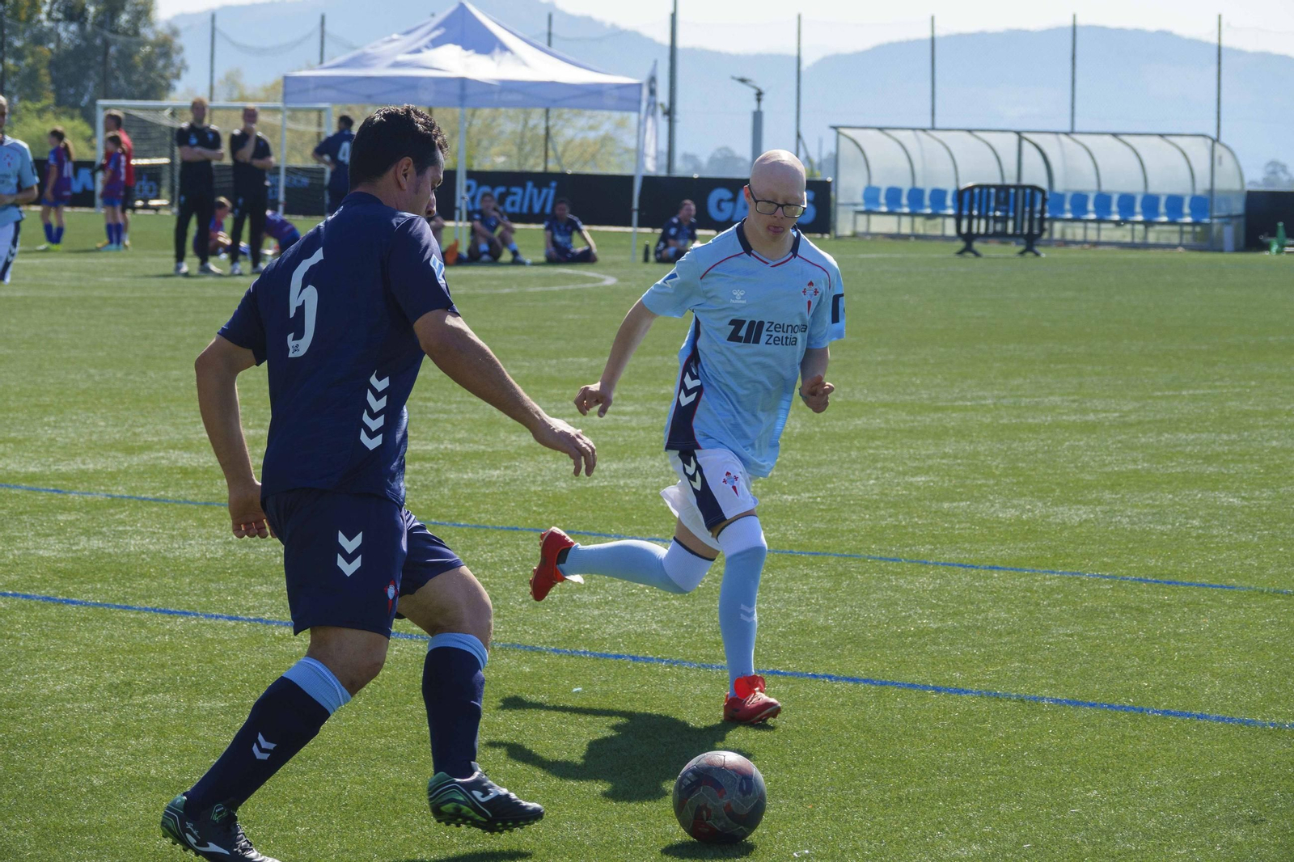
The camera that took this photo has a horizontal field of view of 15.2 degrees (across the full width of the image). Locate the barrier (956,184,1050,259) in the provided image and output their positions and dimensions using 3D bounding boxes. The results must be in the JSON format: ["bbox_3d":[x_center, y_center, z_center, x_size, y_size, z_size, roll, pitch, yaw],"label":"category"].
[{"bbox_3d":[5.179,-3.083,71.000,1.950,1.040,0.500,-2,5,-43],"label":"barrier"}]

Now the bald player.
[{"bbox_3d":[0.133,0.017,13.700,0.700,1.610,0.800,-1,4,-33],"label":"bald player"}]

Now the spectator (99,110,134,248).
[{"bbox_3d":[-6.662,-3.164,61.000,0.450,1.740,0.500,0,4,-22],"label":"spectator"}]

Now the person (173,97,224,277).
[{"bbox_3d":[-4.529,-2.465,49.000,0.520,1.780,0.380,1,4,-7],"label":"person"}]

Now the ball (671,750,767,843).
[{"bbox_3d":[0.172,0.862,11.420,0.220,0.220,0.220,1,4,0],"label":"ball"}]

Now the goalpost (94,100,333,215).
[{"bbox_3d":[-7.270,-4.962,88.875,6.180,2.090,1.900,4,5,42],"label":"goalpost"}]

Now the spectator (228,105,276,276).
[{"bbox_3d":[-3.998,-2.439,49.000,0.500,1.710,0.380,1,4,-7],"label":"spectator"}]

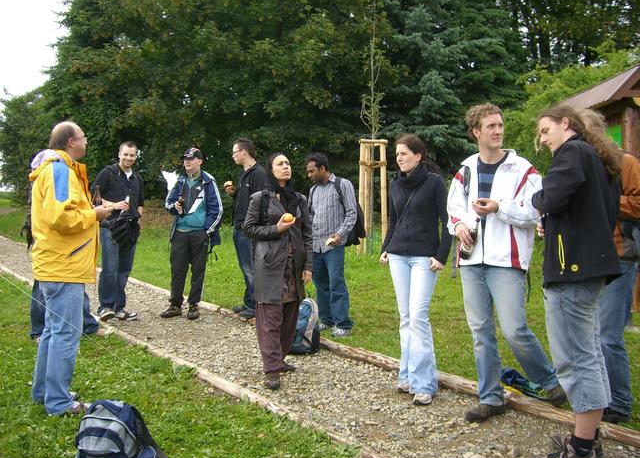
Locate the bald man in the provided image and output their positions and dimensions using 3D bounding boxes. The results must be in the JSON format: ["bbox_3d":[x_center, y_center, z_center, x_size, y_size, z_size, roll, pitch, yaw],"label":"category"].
[{"bbox_3d":[-1.575,0.226,4.405,0.540,1.790,0.540,0,4,-3],"label":"bald man"}]

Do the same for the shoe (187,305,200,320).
[{"bbox_3d":[-1.325,0.861,7.375,0.110,0.120,0.290,-1,4,-9],"label":"shoe"}]

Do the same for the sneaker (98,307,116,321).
[{"bbox_3d":[-2.195,0.863,7.275,0.115,0.130,0.270,0,4,-6],"label":"sneaker"}]

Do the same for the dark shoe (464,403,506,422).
[{"bbox_3d":[0.995,1.077,4.233,0.300,0.115,0.115,-3,5,-38],"label":"dark shoe"}]

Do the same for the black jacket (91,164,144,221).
[{"bbox_3d":[-2.090,-0.359,7.192,0.540,0.660,0.380,-3,5,-37],"label":"black jacket"}]

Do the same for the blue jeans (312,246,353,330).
[{"bbox_3d":[0.120,0.467,6.677,0.400,0.920,0.310,3,5,33],"label":"blue jeans"}]

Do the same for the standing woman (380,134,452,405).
[{"bbox_3d":[0.622,0.261,4.530,0.450,1.680,0.320,1,4,18],"label":"standing woman"}]

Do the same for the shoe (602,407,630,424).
[{"bbox_3d":[1.720,1.077,4.203,0.300,0.120,0.110,-1,4,-17],"label":"shoe"}]

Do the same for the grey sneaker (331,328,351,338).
[{"bbox_3d":[0.194,0.958,6.500,0.105,0.110,0.280,3,5,37],"label":"grey sneaker"}]

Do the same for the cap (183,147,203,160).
[{"bbox_3d":[-1.316,-0.774,7.250,0.175,0.130,0.250,2,5,30],"label":"cap"}]

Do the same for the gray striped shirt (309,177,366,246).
[{"bbox_3d":[0.136,-0.155,6.600,0.520,0.740,0.360,3,5,40],"label":"gray striped shirt"}]

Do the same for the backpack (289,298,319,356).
[{"bbox_3d":[-0.160,0.798,5.780,0.300,0.460,0.220,3,5,37],"label":"backpack"}]

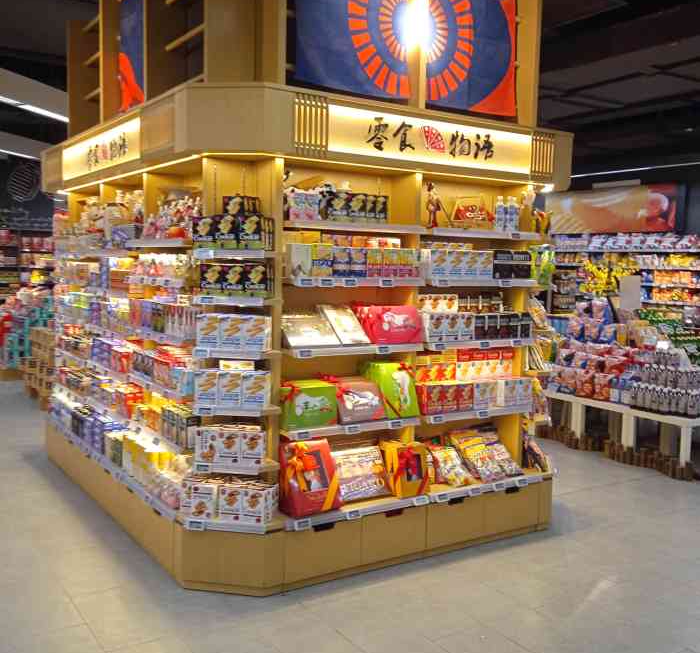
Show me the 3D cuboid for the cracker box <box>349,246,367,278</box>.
[{"bbox_3d":[0.037,-0.326,3.889,0.095,0.156,0.055,-2,6,-34],"label":"cracker box"}]

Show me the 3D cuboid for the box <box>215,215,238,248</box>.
[{"bbox_3d":[-0.592,-0.460,3.703,0.117,0.165,0.057,2,5,11],"label":"box"}]

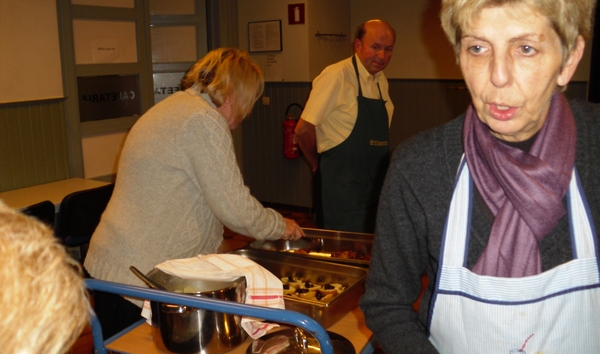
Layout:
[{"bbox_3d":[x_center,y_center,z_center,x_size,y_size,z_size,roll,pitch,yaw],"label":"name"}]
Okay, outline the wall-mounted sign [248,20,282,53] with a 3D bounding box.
[{"bbox_3d":[-0.366,-1.493,6.654,0.455,0.320,0.020,7,14,36],"label":"wall-mounted sign"}]

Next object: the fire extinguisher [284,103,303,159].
[{"bbox_3d":[-0.057,-0.475,6.512,0.200,0.570,0.190,-1,11,0],"label":"fire extinguisher"}]

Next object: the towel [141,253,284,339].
[{"bbox_3d":[-0.250,0.346,1.834,0.400,0.195,0.250,1,11,8],"label":"towel"}]

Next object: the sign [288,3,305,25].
[{"bbox_3d":[-0.030,-1.659,6.371,0.200,0.200,0.010,7,14,36],"label":"sign"}]

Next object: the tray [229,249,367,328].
[{"bbox_3d":[-0.082,0.366,2.018,0.530,0.100,0.325,4,12,26],"label":"tray"}]

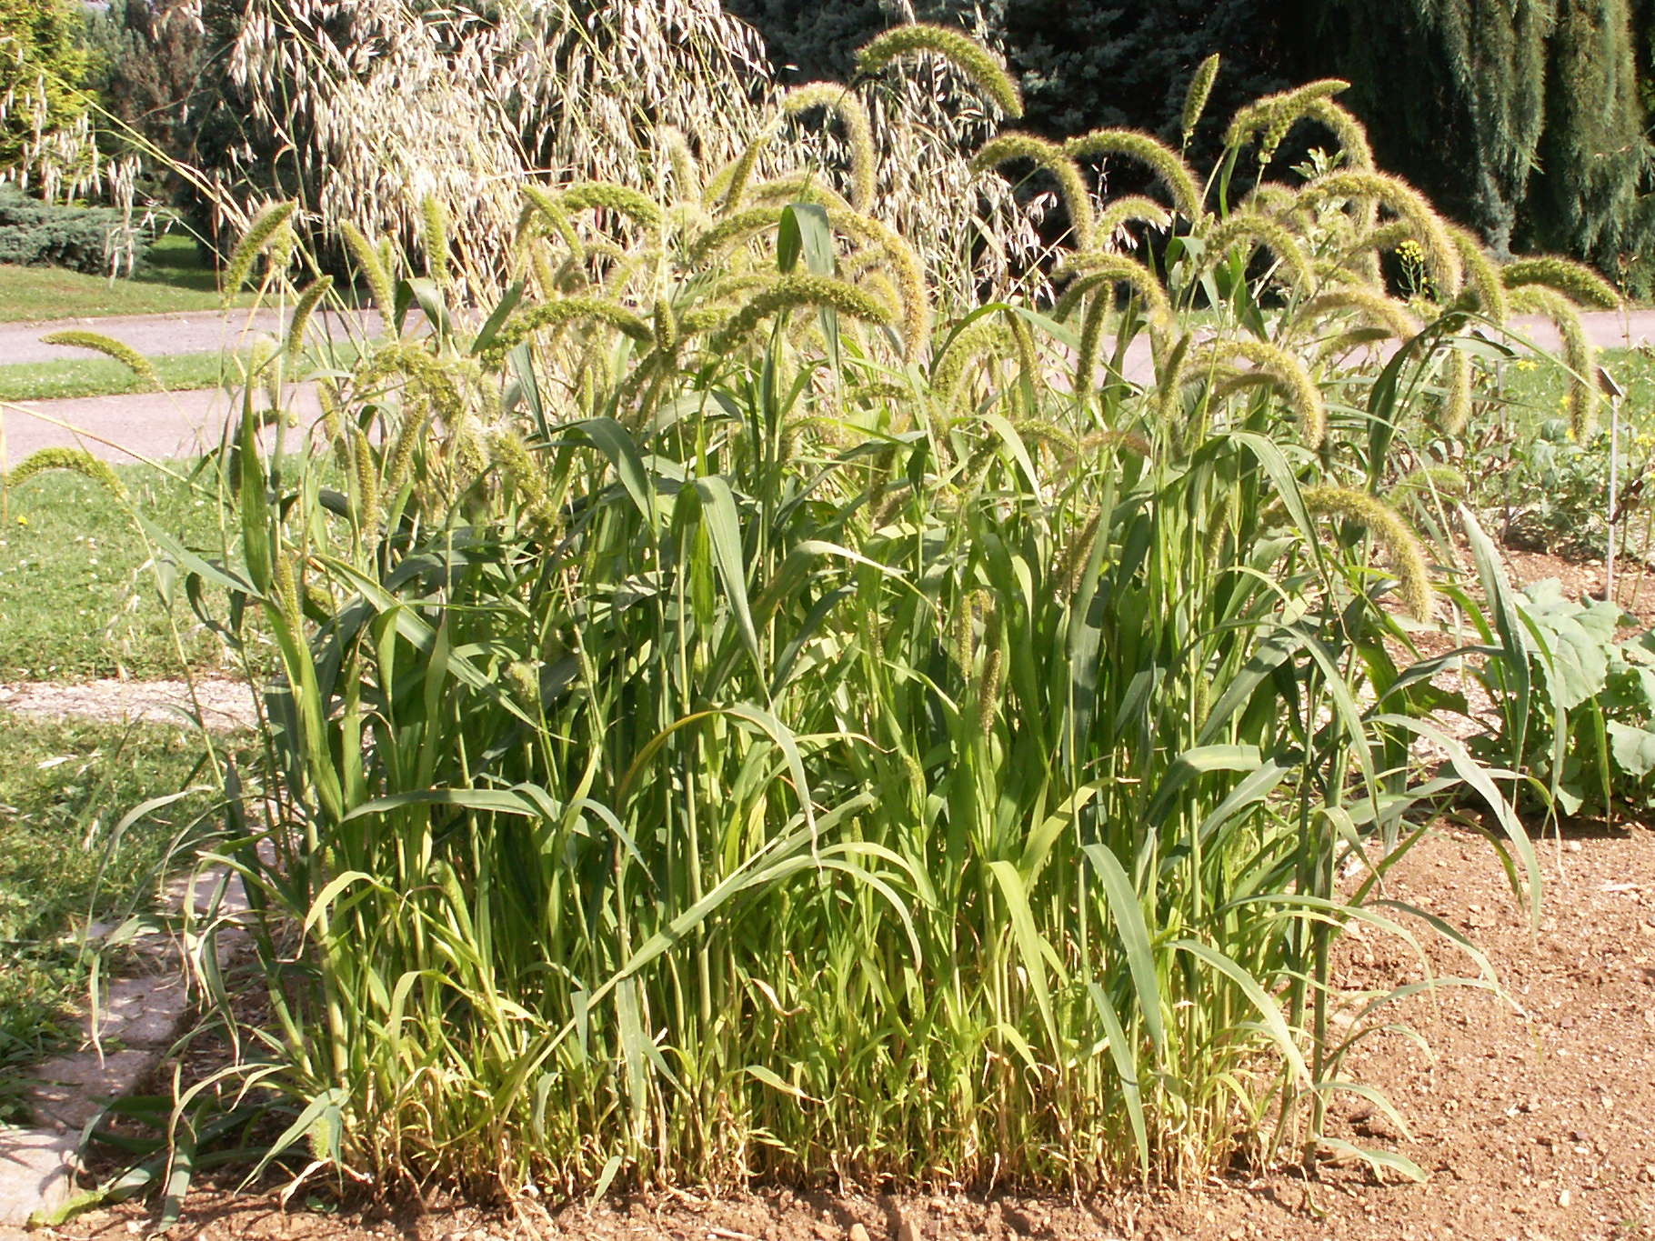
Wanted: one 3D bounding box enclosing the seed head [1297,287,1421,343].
[{"bbox_3d":[0.781,-0.441,2.454,0.188,0.093,0.048,2,15,8],"label":"seed head"}]

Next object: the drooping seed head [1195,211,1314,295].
[{"bbox_3d":[0.617,-0.530,2.405,0.173,0.118,0.048,2,15,7],"label":"drooping seed head"}]

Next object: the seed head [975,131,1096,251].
[{"bbox_3d":[0.293,-0.605,2.360,0.171,0.164,0.048,1,15,3],"label":"seed head"}]

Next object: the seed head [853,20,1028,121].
[{"bbox_3d":[0.146,-0.720,2.192,0.220,0.121,0.050,0,15,2],"label":"seed head"}]

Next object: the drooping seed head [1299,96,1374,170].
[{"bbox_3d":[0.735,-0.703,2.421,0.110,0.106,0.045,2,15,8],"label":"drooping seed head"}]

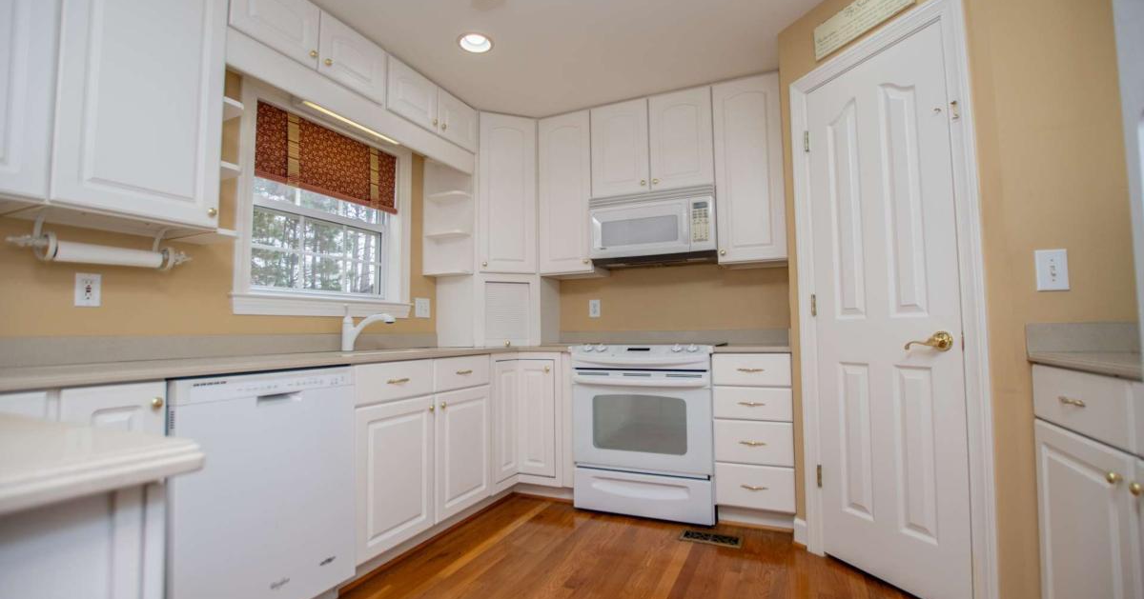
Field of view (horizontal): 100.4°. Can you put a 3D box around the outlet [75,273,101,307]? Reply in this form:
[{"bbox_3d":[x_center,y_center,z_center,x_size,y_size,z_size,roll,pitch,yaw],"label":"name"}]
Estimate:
[{"bbox_3d":[-1.670,-0.033,1.648,0.010,0.111,0.067,-3,-4,26],"label":"outlet"}]

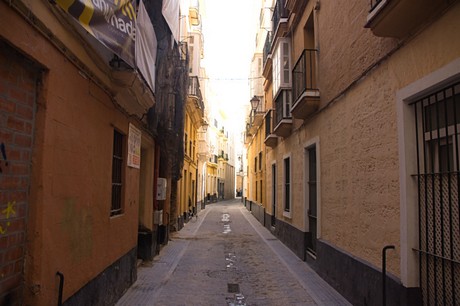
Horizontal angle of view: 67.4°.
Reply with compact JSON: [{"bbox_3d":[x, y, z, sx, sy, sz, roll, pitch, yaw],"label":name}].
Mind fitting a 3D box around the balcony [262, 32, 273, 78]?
[{"bbox_3d":[1.711,-4.157,14.748,0.330,1.300,2.000,0,-6,-1],"label":"balcony"}]

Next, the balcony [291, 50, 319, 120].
[{"bbox_3d":[1.785,-1.576,8.316,0.330,1.210,1.710,0,-6,-1],"label":"balcony"}]

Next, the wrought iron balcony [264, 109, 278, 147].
[{"bbox_3d":[1.701,-0.964,14.133,0.320,1.220,1.850,0,-6,-1],"label":"wrought iron balcony"}]

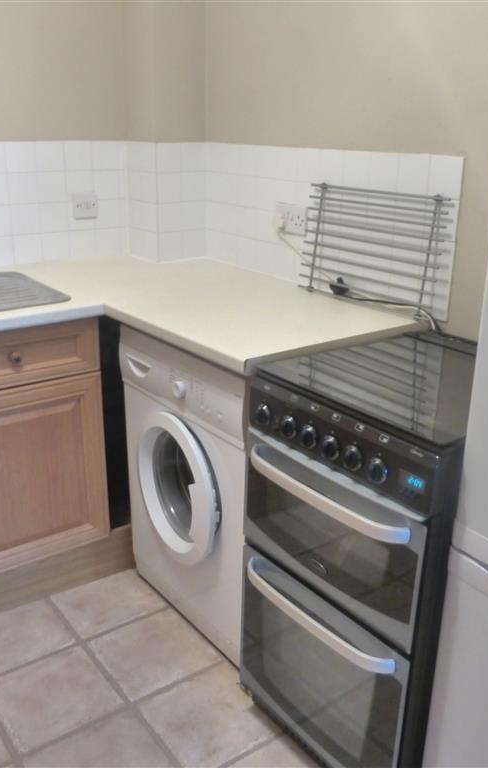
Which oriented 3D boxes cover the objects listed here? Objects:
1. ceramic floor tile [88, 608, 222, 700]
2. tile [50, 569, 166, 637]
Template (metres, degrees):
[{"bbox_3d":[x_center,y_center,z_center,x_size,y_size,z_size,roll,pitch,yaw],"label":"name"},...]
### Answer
[{"bbox_3d":[-0.248,0.740,1.965,0.270,0.010,0.271,-13,23,-33],"label":"ceramic floor tile"},{"bbox_3d":[-0.417,0.666,2.181,0.268,0.010,0.262,-13,23,-33],"label":"tile"}]

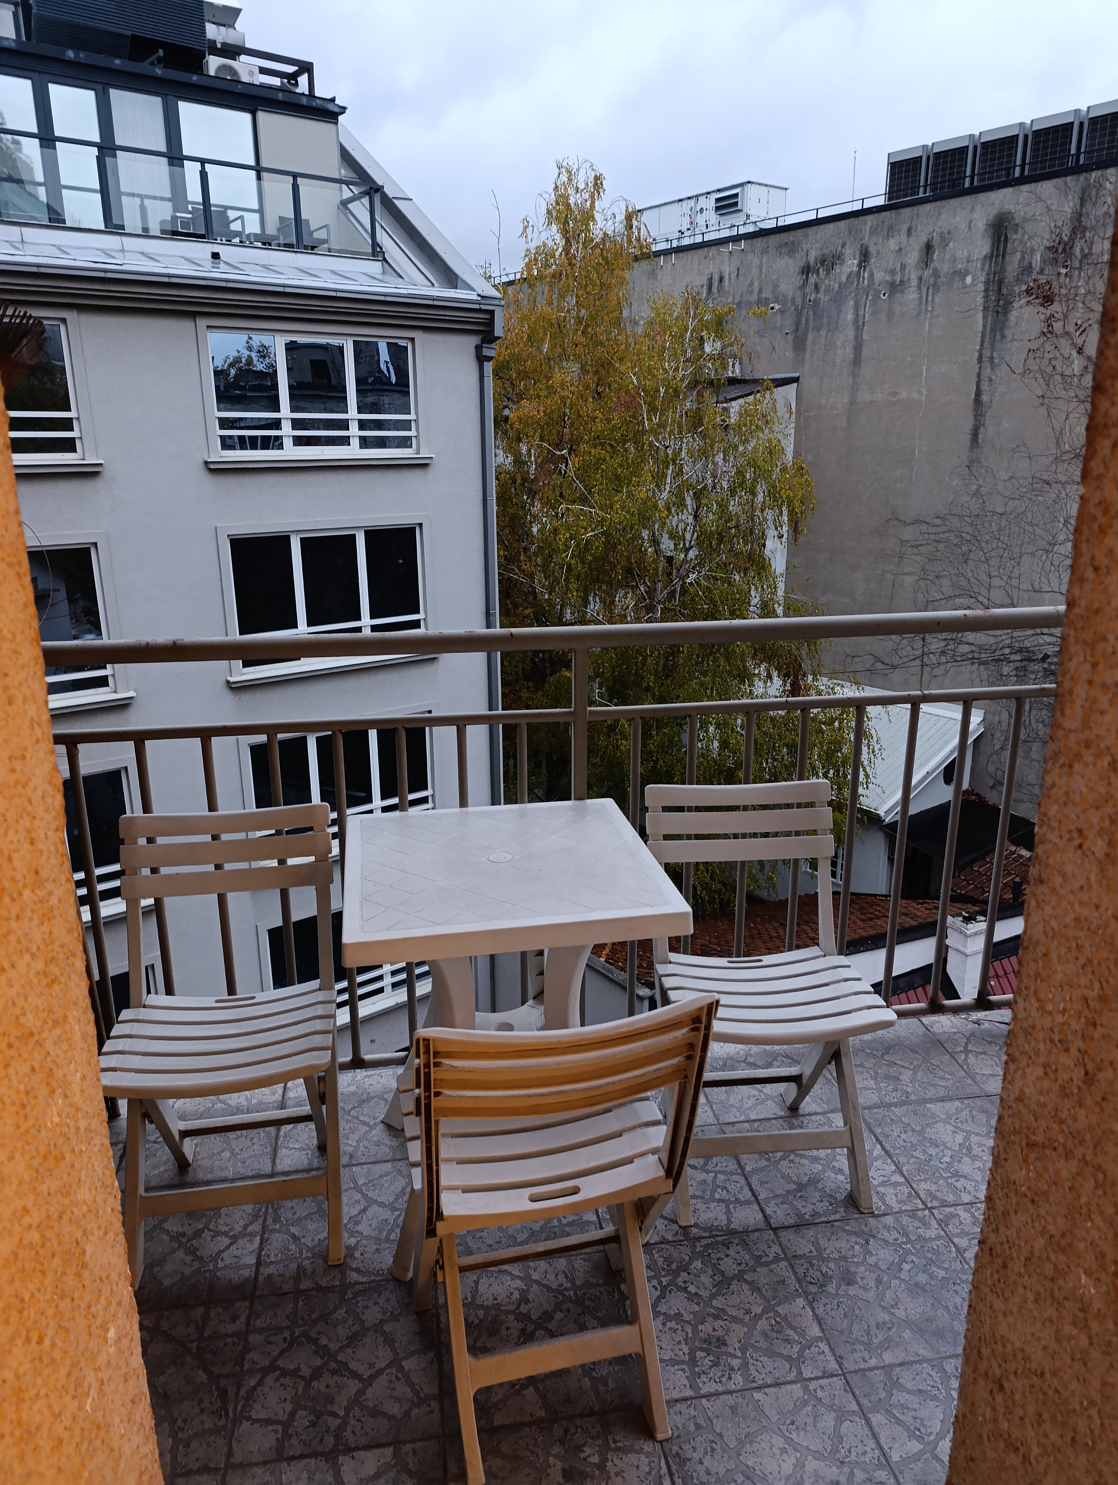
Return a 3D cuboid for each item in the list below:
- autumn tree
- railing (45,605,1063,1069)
[{"bbox_3d":[2.101,-2.773,20.904,8.200,16.600,7.900,-3,15,-9],"label":"autumn tree"},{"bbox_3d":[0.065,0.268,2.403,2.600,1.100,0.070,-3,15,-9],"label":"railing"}]

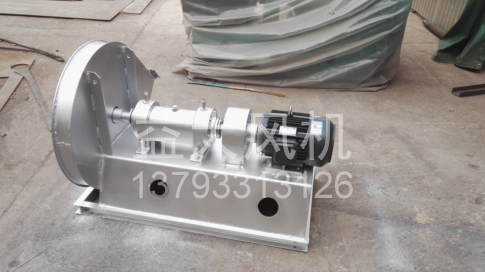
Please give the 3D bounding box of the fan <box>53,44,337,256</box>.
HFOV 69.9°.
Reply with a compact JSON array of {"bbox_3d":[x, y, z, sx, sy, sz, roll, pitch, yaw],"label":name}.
[{"bbox_3d":[-0.202,-0.060,2.152,1.468,0.952,1.077,7,30,7],"label":"fan"}]

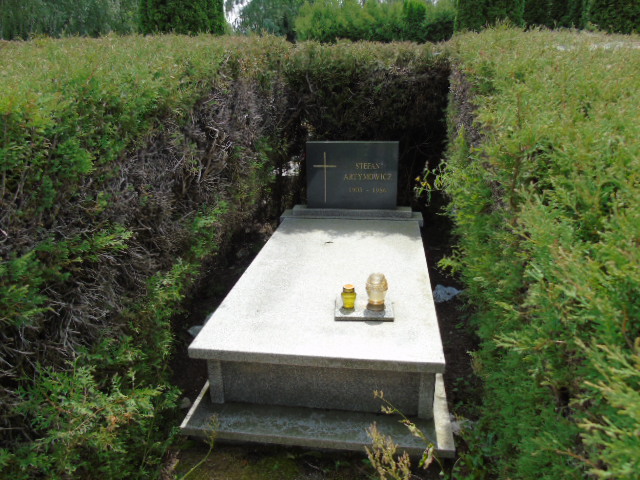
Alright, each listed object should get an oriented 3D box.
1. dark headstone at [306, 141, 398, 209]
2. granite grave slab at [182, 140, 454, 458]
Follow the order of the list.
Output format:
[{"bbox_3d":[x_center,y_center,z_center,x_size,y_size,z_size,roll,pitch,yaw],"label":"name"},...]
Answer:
[{"bbox_3d":[0.233,-0.471,3.391,0.664,0.485,0.070,1,20,8],"label":"dark headstone"},{"bbox_3d":[0.098,0.049,2.610,1.102,0.920,1.994,1,20,8],"label":"granite grave slab"}]

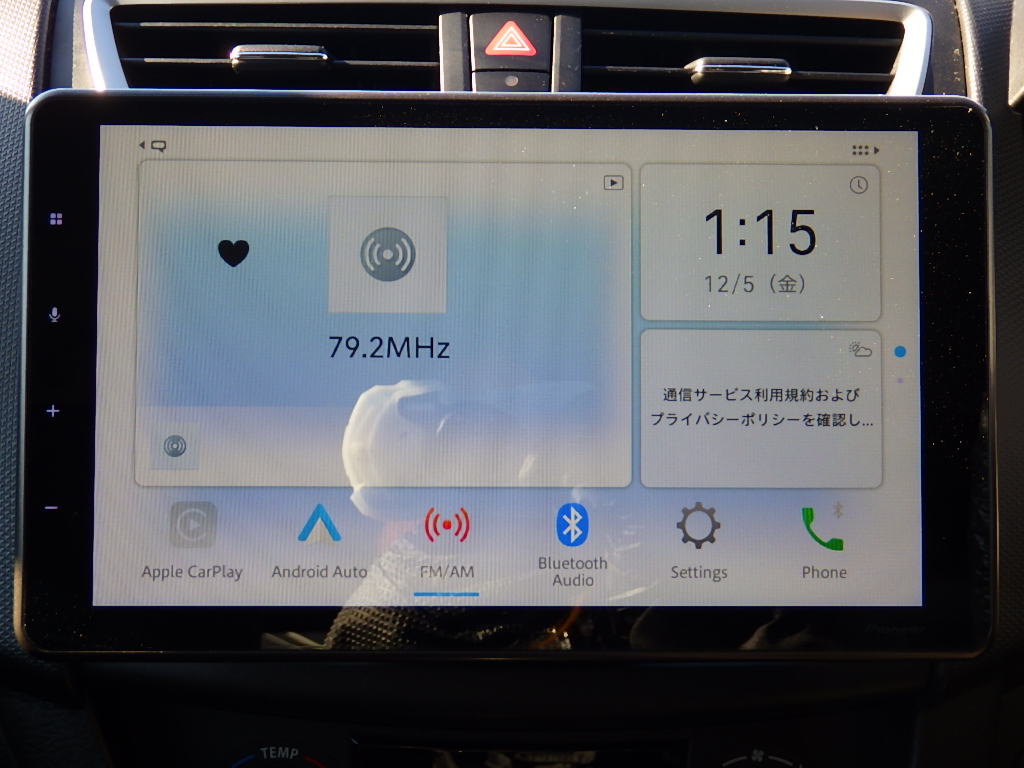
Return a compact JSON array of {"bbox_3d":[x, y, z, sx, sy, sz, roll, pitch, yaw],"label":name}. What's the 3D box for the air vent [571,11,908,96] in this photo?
[{"bbox_3d":[0.072,-0.096,0.483,0.105,0.044,0.030,0,-27,-5],"label":"air vent"}]

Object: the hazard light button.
[{"bbox_3d":[-0.001,-0.105,0.479,0.025,0.024,0.012,0,-27,-2],"label":"hazard light button"}]

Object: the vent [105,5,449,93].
[{"bbox_3d":[-0.074,-0.097,0.482,0.104,0.044,0.030,0,-27,-1],"label":"vent"}]

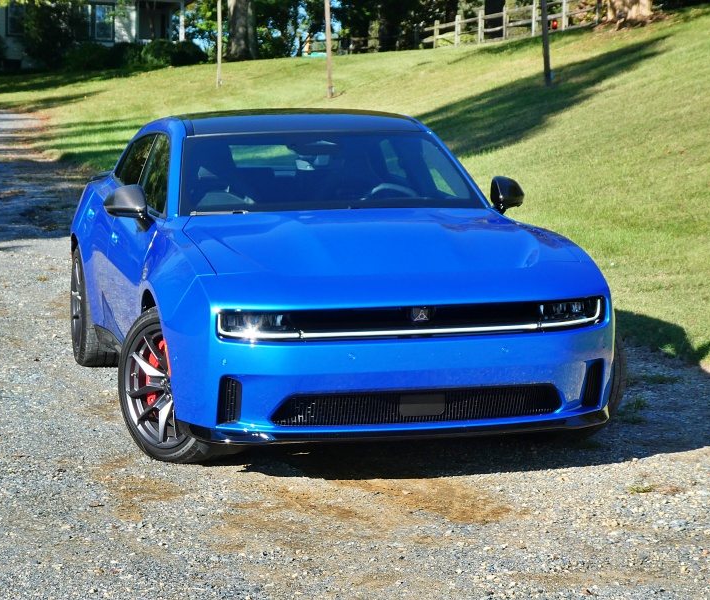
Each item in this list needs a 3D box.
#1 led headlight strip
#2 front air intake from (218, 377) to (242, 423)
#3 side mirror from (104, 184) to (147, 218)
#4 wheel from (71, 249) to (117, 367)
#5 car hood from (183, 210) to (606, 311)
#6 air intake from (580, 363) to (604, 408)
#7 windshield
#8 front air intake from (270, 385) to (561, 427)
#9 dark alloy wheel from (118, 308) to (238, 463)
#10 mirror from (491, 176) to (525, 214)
[{"bbox_3d":[0.250,0.078,7.771,1.610,0.125,0.170,-2,7,-13],"label":"led headlight strip"},{"bbox_3d":[-0.497,0.396,7.672,0.100,0.200,0.100,-2,7,-13],"label":"front air intake"},{"bbox_3d":[-1.085,-0.464,9.225,0.220,0.180,0.150,-2,7,-13],"label":"side mirror"},{"bbox_3d":[-1.495,0.035,11.441,0.300,0.720,0.720,-2,7,-13],"label":"wheel"},{"bbox_3d":[0.097,-0.206,8.375,1.660,0.310,1.430,-2,7,-13],"label":"car hood"},{"bbox_3d":[0.984,0.345,8.024,0.100,0.200,0.100,-2,7,-13],"label":"air intake"},{"bbox_3d":[-0.147,-0.620,9.341,1.500,0.390,0.860,-2,7,-13],"label":"windshield"},{"bbox_3d":[0.262,0.410,7.769,1.210,0.150,0.140,-2,7,-13],"label":"front air intake"},{"bbox_3d":[-0.734,0.363,8.512,0.300,0.715,0.715,-6,9,-42],"label":"dark alloy wheel"},{"bbox_3d":[0.752,-0.527,9.661,0.220,0.180,0.150,-2,7,-13],"label":"mirror"}]

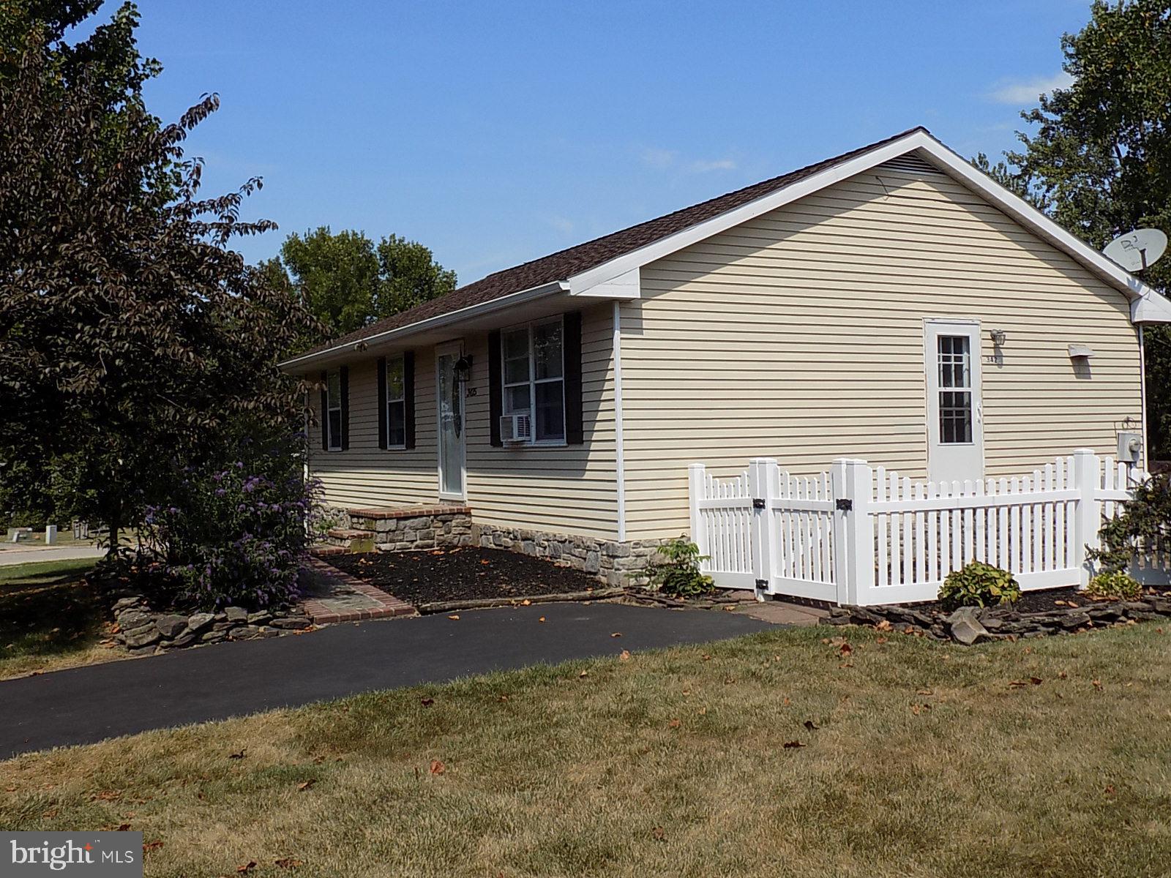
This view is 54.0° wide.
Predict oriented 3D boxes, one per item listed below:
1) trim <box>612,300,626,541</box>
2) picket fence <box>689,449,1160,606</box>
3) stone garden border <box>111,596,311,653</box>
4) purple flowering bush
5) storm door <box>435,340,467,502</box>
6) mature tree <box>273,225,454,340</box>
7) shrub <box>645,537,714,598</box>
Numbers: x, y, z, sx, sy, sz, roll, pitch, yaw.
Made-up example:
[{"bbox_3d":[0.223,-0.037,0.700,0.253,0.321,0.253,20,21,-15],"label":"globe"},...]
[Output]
[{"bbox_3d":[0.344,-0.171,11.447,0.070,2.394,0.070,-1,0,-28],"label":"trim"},{"bbox_3d":[3.291,0.789,11.210,4.102,1.260,2.232,-1,0,-14],"label":"picket fence"},{"bbox_3d":[-2.955,1.435,9.402,1.650,0.360,0.450,-1,0,-28],"label":"stone garden border"},{"bbox_3d":[-3.082,0.676,10.050,1.480,1.480,1.400,-1,0,-17],"label":"purple flowering bush"},{"bbox_3d":[-1.787,-0.238,15.404,0.100,2.109,0.998,-1,0,-28],"label":"storm door"},{"bbox_3d":[-6.858,-2.141,36.000,6.300,9.000,6.200,-1,0,-11],"label":"mature tree"},{"bbox_3d":[0.905,1.192,11.100,0.610,0.530,0.560,-2,0,0],"label":"shrub"}]

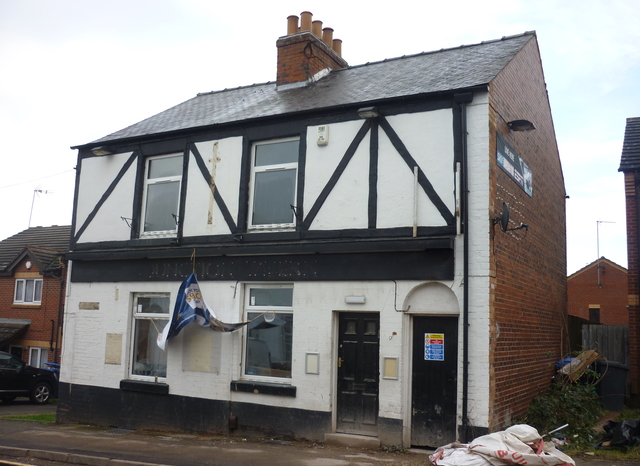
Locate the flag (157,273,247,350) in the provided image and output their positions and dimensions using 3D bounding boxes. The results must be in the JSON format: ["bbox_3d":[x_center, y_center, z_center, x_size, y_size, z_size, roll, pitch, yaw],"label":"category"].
[{"bbox_3d":[-2.227,1.495,11.401,2.023,1.487,0.470,-3,-10,30],"label":"flag"}]

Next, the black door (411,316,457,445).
[{"bbox_3d":[1.782,2.289,9.435,0.757,1.990,0.060,-3,-10,30],"label":"black door"}]

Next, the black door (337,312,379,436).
[{"bbox_3d":[0.639,2.311,10.097,0.755,1.980,0.060,-3,-10,30],"label":"black door"}]

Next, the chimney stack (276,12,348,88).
[{"bbox_3d":[-0.193,-4.461,16.531,0.988,2.169,2.159,-3,-10,30],"label":"chimney stack"}]

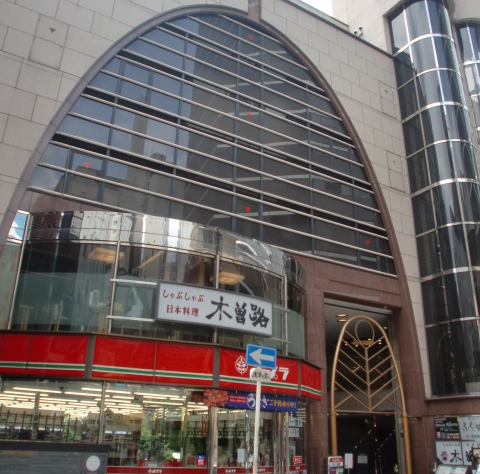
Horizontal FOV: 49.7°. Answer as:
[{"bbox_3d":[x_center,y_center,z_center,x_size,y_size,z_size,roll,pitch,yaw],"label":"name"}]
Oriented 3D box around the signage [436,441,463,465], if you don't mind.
[{"bbox_3d":[5.946,6.145,14.693,0.050,0.670,0.920,16,-26,-32],"label":"signage"}]

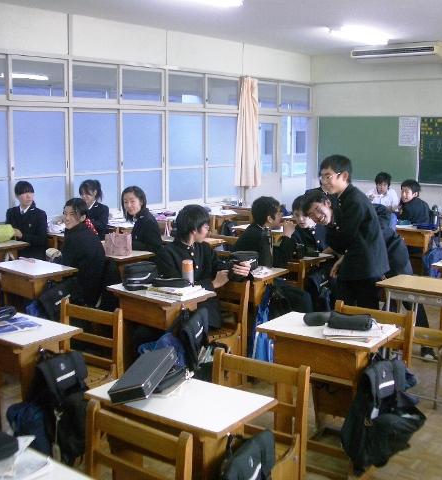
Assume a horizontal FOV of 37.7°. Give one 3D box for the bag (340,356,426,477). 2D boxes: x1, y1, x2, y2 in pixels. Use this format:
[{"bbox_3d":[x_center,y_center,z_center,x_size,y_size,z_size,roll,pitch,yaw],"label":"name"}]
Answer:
[{"bbox_3d":[0.740,0.794,2.964,0.340,0.420,0.220,-8,12,-40],"label":"bag"}]

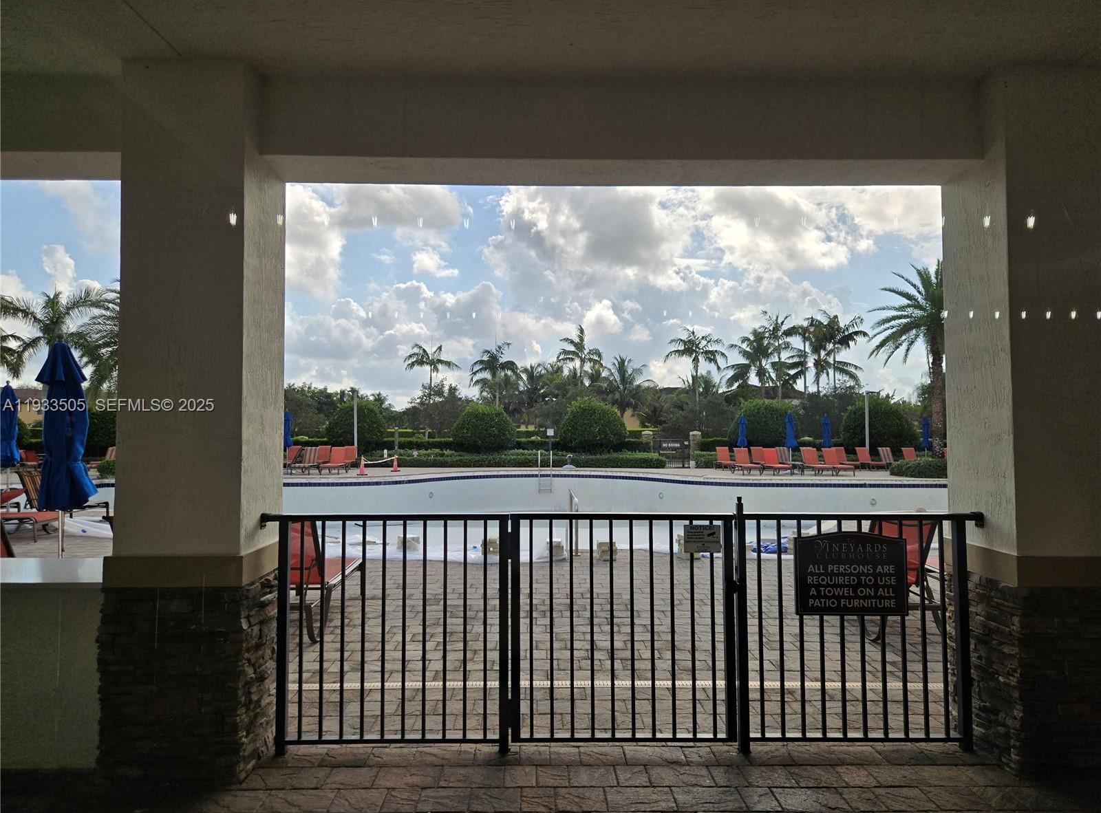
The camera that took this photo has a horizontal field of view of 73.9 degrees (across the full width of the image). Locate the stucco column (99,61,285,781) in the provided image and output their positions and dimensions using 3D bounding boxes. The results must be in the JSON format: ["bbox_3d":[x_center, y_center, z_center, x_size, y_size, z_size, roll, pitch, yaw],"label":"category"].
[{"bbox_3d":[-1.787,0.081,3.801,0.665,3.380,0.650,0,-2,-1],"label":"stucco column"}]

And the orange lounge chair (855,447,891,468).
[{"bbox_3d":[13.377,2.153,30.574,0.660,0.970,1.650,0,-2,-1],"label":"orange lounge chair"}]

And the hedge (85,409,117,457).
[{"bbox_3d":[-20.674,1.435,33.773,3.000,2.752,2.900,1,-2,-22],"label":"hedge"}]

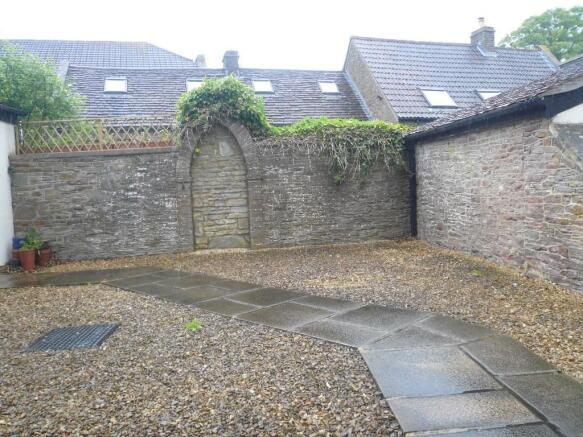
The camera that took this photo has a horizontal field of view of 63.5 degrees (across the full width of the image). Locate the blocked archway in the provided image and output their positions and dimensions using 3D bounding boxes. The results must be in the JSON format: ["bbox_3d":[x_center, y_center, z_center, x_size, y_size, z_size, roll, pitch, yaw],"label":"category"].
[{"bbox_3d":[-1.764,-0.772,11.705,1.423,3.078,0.300,-3,4,-9],"label":"blocked archway"}]

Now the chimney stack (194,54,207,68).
[{"bbox_3d":[-4.858,-8.331,25.535,0.550,0.950,0.550,-3,4,-14],"label":"chimney stack"}]

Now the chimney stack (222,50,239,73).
[{"bbox_3d":[-2.304,-5.786,17.802,0.560,0.902,0.620,-3,4,-14],"label":"chimney stack"}]

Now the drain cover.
[{"bbox_3d":[-2.365,1.321,5.190,0.732,0.040,0.828,-3,4,-6],"label":"drain cover"}]

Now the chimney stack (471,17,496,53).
[{"bbox_3d":[8.162,-7.737,20.116,0.649,1.777,0.814,-4,4,-19],"label":"chimney stack"}]

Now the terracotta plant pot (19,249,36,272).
[{"bbox_3d":[-5.505,0.874,9.825,0.340,0.449,0.340,-2,4,0],"label":"terracotta plant pot"}]

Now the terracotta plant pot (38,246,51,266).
[{"bbox_3d":[-5.472,0.848,10.403,0.265,0.413,0.265,-2,4,0],"label":"terracotta plant pot"}]

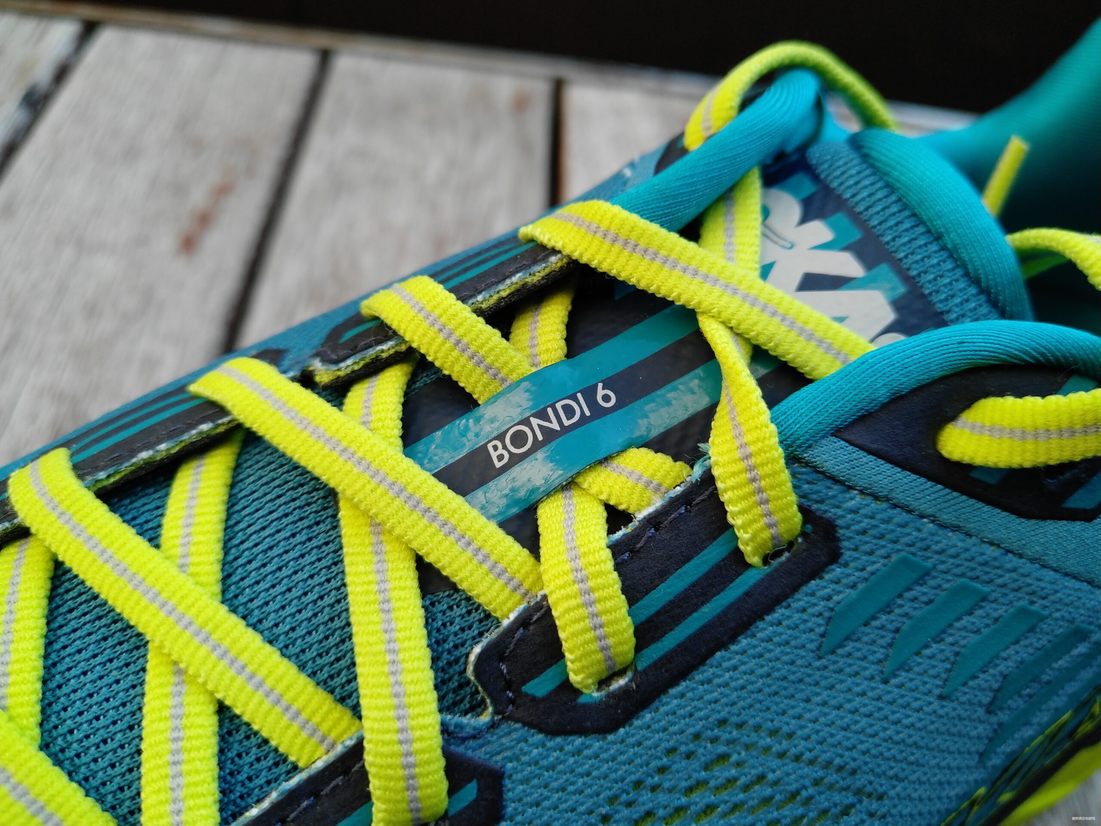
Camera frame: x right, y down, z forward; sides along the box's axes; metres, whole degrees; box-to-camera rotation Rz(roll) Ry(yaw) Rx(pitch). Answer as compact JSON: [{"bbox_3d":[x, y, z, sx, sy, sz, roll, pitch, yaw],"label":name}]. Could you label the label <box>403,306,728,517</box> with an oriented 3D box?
[{"bbox_3d":[0.002,0.000,0.102,0.039,0.003,0.015,-29,66,-11],"label":"label"}]

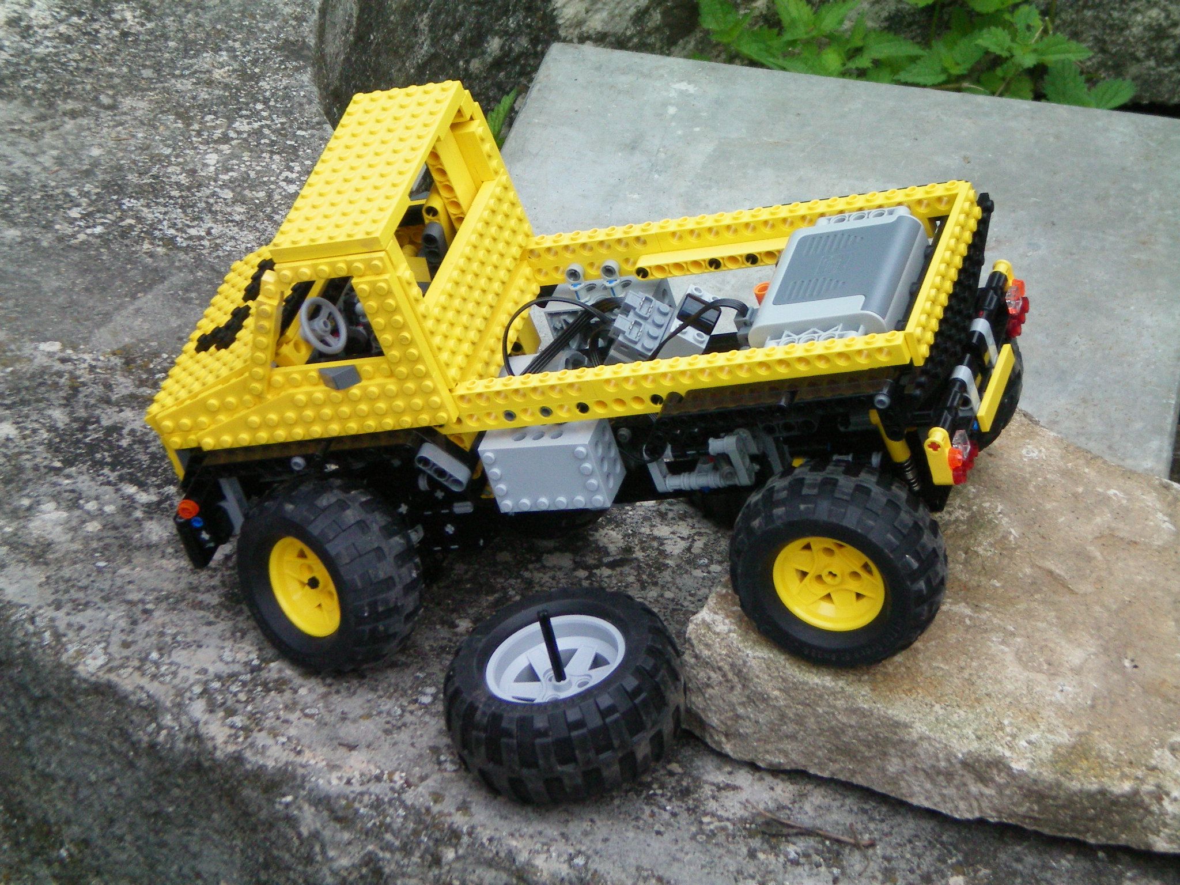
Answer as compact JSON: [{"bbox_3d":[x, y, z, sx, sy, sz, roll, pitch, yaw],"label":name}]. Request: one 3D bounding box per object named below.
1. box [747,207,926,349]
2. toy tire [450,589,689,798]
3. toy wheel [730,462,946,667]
[{"bbox_3d":[0.098,-0.053,1.502,0.056,0.032,0.088,-6,36,25],"label":"box"},{"bbox_3d":[-0.011,0.098,1.545,0.095,0.052,0.095,-11,31,7],"label":"toy tire"},{"bbox_3d":[0.095,0.047,1.493,0.082,0.082,0.042,-7,31,24],"label":"toy wheel"}]

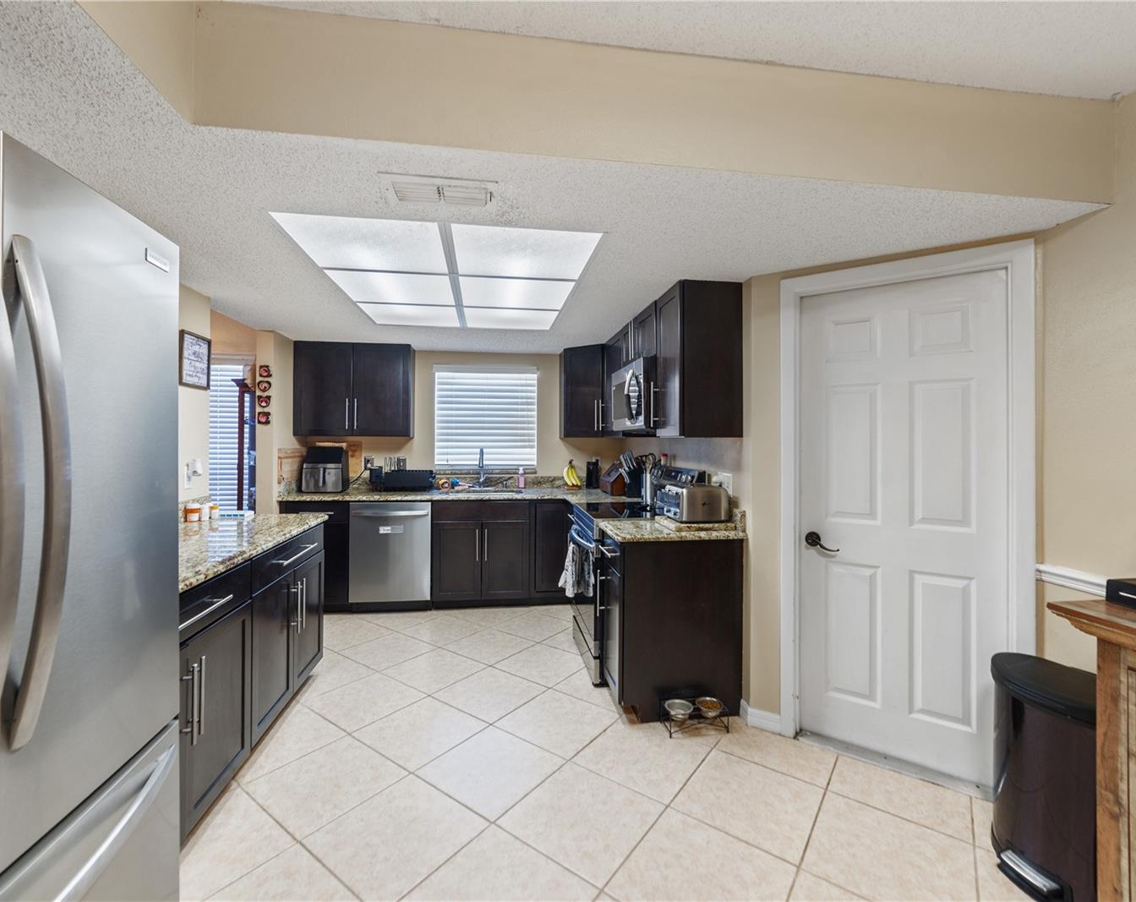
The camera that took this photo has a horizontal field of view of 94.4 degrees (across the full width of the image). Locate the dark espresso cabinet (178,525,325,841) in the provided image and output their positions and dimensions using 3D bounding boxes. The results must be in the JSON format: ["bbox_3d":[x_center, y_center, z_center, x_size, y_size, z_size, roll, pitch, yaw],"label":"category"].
[{"bbox_3d":[-1.594,0.874,2.131,0.628,0.884,1.722,0,1,-8],"label":"dark espresso cabinet"}]

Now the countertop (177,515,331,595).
[{"bbox_3d":[-1.615,0.412,2.135,0.718,0.037,1.930,0,1,-9],"label":"countertop"}]

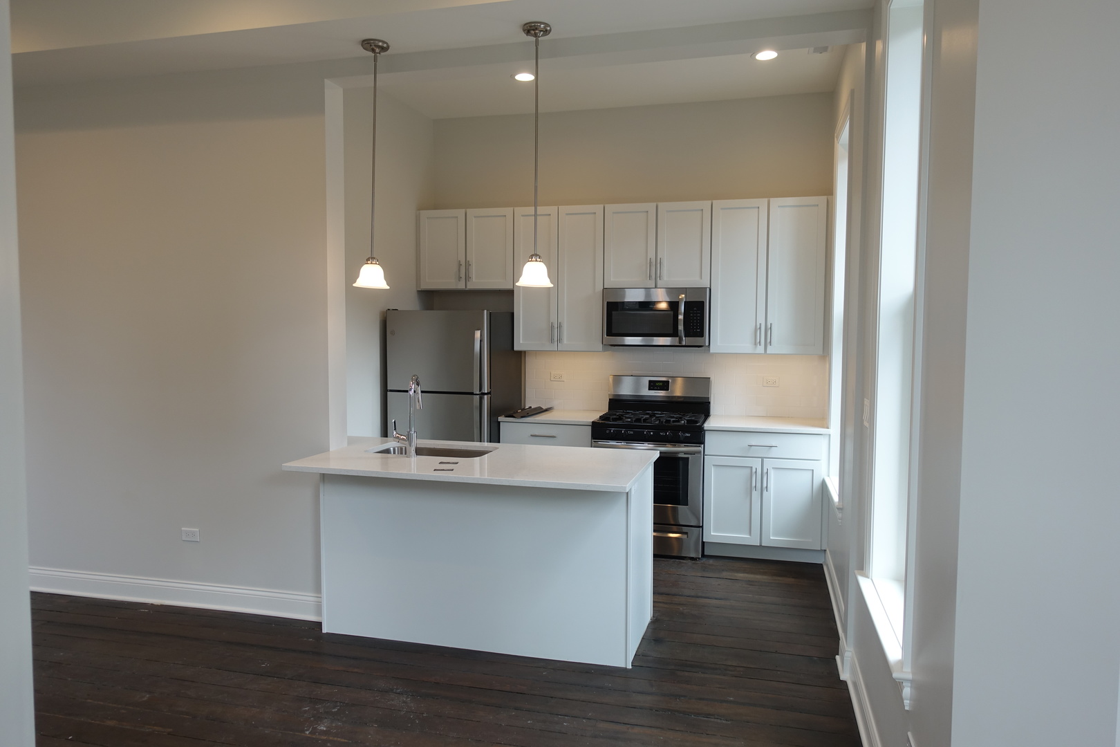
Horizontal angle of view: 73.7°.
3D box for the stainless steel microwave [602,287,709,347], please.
[{"bbox_3d":[0.724,-0.405,5.479,0.752,0.411,0.411,1,3,15],"label":"stainless steel microwave"}]

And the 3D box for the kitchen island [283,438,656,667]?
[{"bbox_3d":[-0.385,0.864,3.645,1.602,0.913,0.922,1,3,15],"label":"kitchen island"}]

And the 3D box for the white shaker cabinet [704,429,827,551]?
[{"bbox_3d":[1.425,0.795,5.214,0.773,0.865,0.615,1,3,15],"label":"white shaker cabinet"}]

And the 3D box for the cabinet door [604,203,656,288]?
[{"bbox_3d":[0.507,-0.911,5.354,0.376,0.599,0.030,1,4,15],"label":"cabinet door"}]

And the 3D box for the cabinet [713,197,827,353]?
[{"bbox_3d":[1.470,-0.676,5.305,0.764,1.069,0.335,1,3,15],"label":"cabinet"}]

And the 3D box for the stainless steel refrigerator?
[{"bbox_3d":[-0.775,0.369,5.657,0.757,1.681,0.820,1,3,15],"label":"stainless steel refrigerator"}]

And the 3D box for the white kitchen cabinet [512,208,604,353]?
[{"bbox_3d":[0.026,-0.707,5.687,0.686,1.069,0.335,1,3,15],"label":"white kitchen cabinet"}]

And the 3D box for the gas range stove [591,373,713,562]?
[{"bbox_3d":[0.662,0.636,5.363,0.760,1.191,0.695,1,3,15],"label":"gas range stove"}]

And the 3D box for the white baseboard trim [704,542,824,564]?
[{"bbox_3d":[1.381,1.207,5.064,0.787,0.104,0.019,1,3,15],"label":"white baseboard trim"}]

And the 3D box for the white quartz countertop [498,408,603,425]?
[{"bbox_3d":[-0.025,0.322,5.598,0.691,0.030,0.645,1,3,15],"label":"white quartz countertop"}]

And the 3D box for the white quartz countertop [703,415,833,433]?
[{"bbox_3d":[1.434,0.351,5.174,0.797,0.031,0.647,1,3,15],"label":"white quartz countertop"}]

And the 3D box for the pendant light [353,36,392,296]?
[{"bbox_3d":[-0.879,-0.978,3.528,0.170,1.138,0.170,3,4,15],"label":"pendant light"}]

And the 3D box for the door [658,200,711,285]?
[{"bbox_3d":[0.874,-0.903,5.255,0.379,0.599,0.030,1,4,15],"label":"door"}]

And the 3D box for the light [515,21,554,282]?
[{"bbox_3d":[-0.105,-0.967,3.357,0.168,1.150,0.168,0,3,0],"label":"light"}]

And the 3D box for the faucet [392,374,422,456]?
[{"bbox_3d":[-0.762,0.201,3.744,0.135,0.395,0.220,1,3,3],"label":"faucet"}]

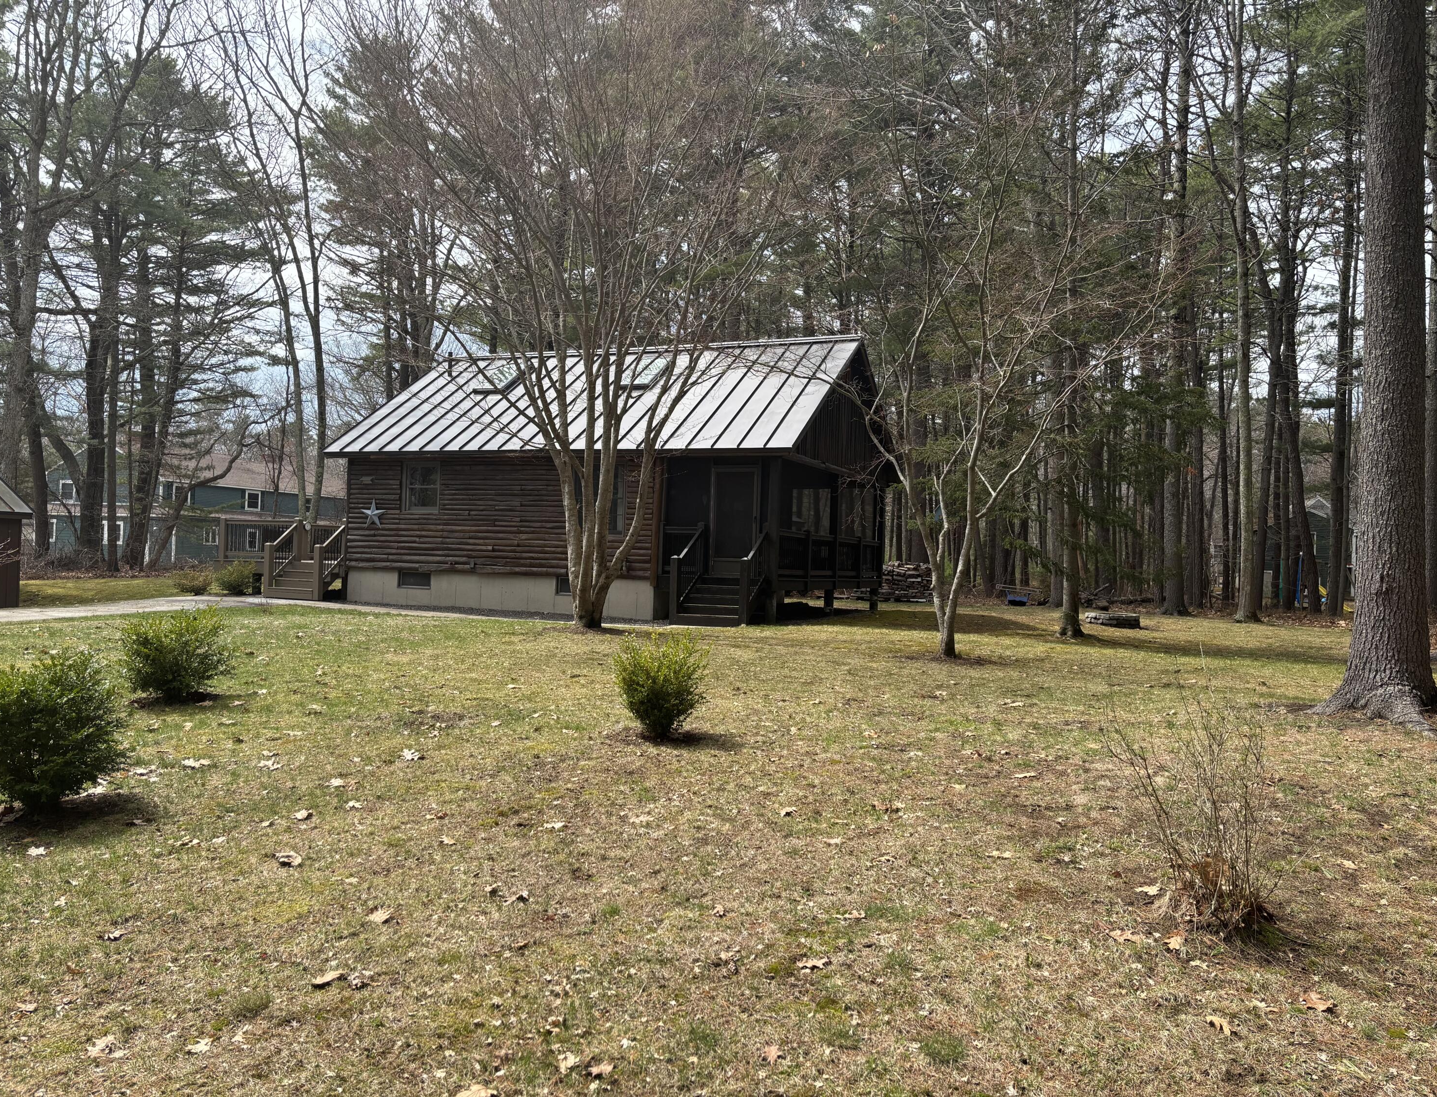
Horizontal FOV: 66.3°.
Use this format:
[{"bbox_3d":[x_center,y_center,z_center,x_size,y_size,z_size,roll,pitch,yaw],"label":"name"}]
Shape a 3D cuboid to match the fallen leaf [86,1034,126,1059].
[{"bbox_3d":[-1.785,1.451,3.202,0.108,0.028,0.090,2,-1,-28],"label":"fallen leaf"}]

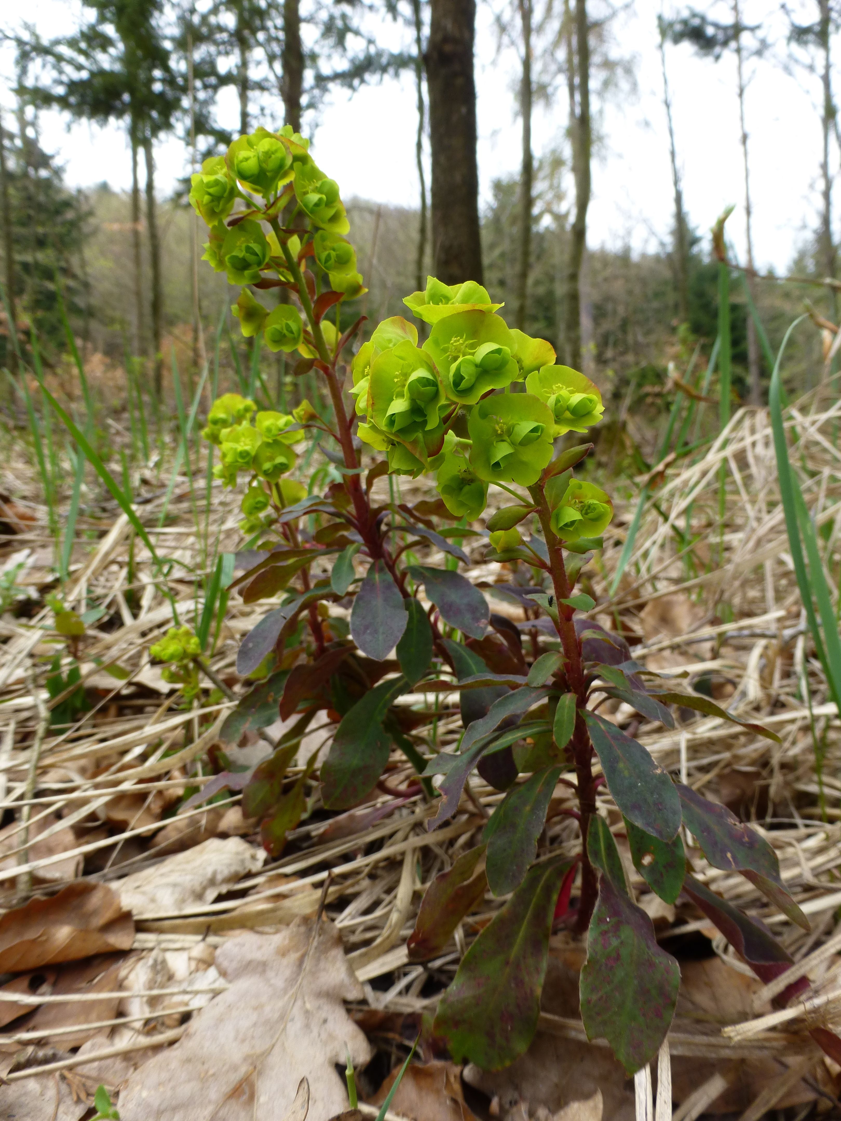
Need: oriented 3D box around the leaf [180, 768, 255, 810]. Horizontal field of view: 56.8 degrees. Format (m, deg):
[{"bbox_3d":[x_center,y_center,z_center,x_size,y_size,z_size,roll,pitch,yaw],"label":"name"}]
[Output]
[{"bbox_3d":[-0.110,0.125,0.422,0.039,0.009,0.015,-18,27,-22],"label":"leaf"}]

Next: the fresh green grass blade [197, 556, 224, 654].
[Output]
[{"bbox_3d":[-0.157,0.032,0.580,0.016,0.071,0.008,6,0,1],"label":"fresh green grass blade"}]

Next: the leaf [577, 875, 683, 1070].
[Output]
[{"bbox_3d":[0.053,0.107,0.203,0.025,0.044,0.009,4,-30,-4],"label":"leaf"}]

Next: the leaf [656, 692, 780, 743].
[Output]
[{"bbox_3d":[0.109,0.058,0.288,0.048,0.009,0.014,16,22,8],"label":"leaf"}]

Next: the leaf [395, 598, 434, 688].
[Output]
[{"bbox_3d":[-0.003,0.039,0.378,0.018,0.042,0.010,-3,-21,5],"label":"leaf"}]

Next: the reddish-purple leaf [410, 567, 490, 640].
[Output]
[{"bbox_3d":[0.009,0.014,0.272,0.019,0.007,0.035,-22,51,-39],"label":"reddish-purple leaf"}]

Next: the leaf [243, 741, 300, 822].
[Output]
[{"bbox_3d":[-0.054,0.080,0.286,0.015,0.029,0.007,19,-25,13],"label":"leaf"}]

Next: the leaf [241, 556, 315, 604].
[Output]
[{"bbox_3d":[-0.071,0.010,0.398,0.041,0.013,0.017,-25,50,-21],"label":"leaf"}]

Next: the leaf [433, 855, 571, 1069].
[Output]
[{"bbox_3d":[0.026,0.106,0.210,0.028,0.053,0.009,24,-33,12],"label":"leaf"}]

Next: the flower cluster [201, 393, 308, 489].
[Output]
[{"bbox_3d":[-0.098,-0.071,0.460,0.060,0.055,0.050,-1,3,6],"label":"flower cluster"}]

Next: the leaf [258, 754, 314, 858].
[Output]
[{"bbox_3d":[-0.046,0.087,0.278,0.013,0.035,0.007,17,-26,5],"label":"leaf"}]

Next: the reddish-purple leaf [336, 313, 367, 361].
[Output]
[{"bbox_3d":[-0.024,-0.078,0.273,0.004,0.016,0.007,34,18,-2],"label":"reddish-purple leaf"}]

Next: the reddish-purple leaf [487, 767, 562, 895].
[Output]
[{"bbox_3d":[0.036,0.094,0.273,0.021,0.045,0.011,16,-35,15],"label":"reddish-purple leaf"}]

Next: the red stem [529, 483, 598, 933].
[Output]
[{"bbox_3d":[0.044,0.045,0.229,0.011,0.136,0.009,-7,6,0],"label":"red stem"}]

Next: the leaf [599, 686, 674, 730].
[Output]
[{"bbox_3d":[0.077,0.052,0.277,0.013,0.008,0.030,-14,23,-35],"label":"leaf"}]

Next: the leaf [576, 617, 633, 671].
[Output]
[{"bbox_3d":[0.058,0.026,0.245,0.027,0.009,0.019,38,16,-31],"label":"leaf"}]

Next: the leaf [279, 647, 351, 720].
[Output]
[{"bbox_3d":[-0.054,0.064,0.410,0.020,0.013,0.045,28,60,27],"label":"leaf"}]

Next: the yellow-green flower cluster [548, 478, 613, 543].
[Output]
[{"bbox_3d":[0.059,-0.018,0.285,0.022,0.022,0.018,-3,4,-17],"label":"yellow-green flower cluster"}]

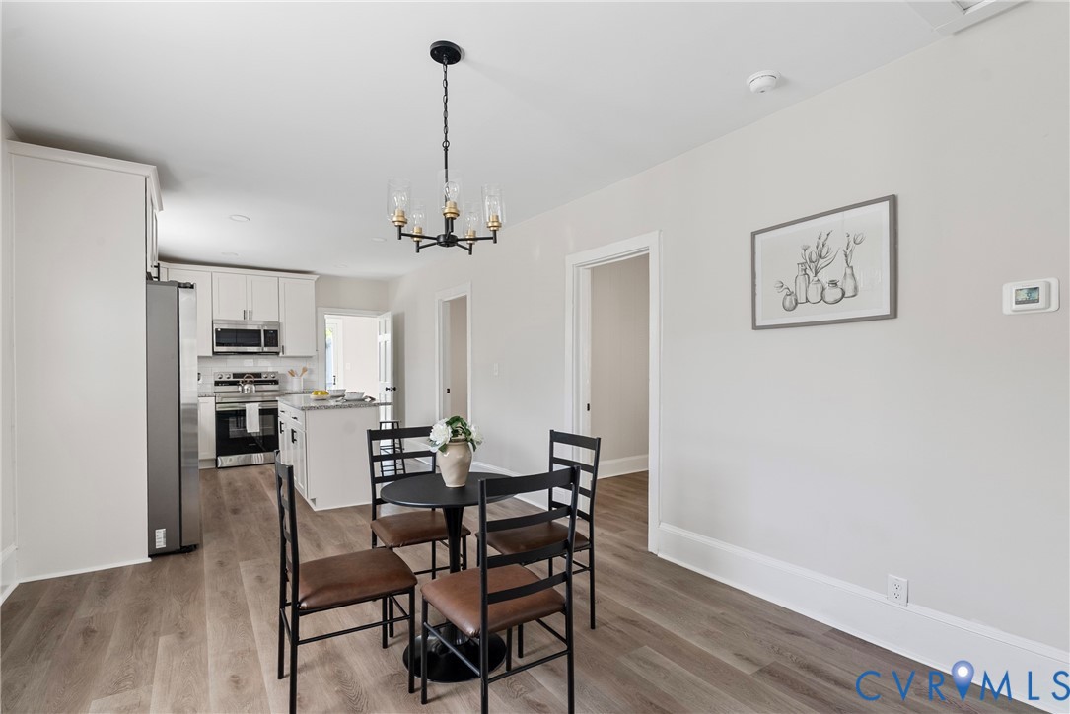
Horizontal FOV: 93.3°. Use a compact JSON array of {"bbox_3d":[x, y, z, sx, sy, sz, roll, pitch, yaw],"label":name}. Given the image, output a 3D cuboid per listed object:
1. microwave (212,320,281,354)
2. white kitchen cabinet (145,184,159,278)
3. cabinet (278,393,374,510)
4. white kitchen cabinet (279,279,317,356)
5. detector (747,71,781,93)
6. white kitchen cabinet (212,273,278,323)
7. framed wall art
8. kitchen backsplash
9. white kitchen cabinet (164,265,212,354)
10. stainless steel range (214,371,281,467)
[{"bbox_3d":[-3.827,-0.249,6.700,0.755,0.415,0.400,0,-1,-35],"label":"microwave"},{"bbox_3d":[-3.011,-0.843,3.497,0.618,0.628,0.954,0,-1,-34],"label":"white kitchen cabinet"},{"bbox_3d":[-2.106,0.901,5.163,0.790,0.916,1.490,0,-1,-35],"label":"cabinet"},{"bbox_3d":[-3.349,-0.540,7.076,0.455,1.085,0.330,0,-1,-35],"label":"white kitchen cabinet"},{"bbox_3d":[1.028,-1.230,2.276,0.141,0.047,0.141,0,-1,0],"label":"detector"},{"bbox_3d":[-3.881,-0.768,6.775,0.760,0.603,0.320,0,-1,-34],"label":"white kitchen cabinet"},{"bbox_3d":[1.397,-0.432,2.513,0.025,0.545,0.685,0,-1,-35],"label":"framed wall art"},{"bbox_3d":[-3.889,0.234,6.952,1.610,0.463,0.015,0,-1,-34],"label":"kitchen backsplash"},{"bbox_3d":[-4.389,-0.541,6.428,0.468,1.073,0.320,0,-1,-34],"label":"white kitchen cabinet"},{"bbox_3d":[-3.740,0.780,6.632,0.762,1.185,0.690,0,-1,-34],"label":"stainless steel range"}]

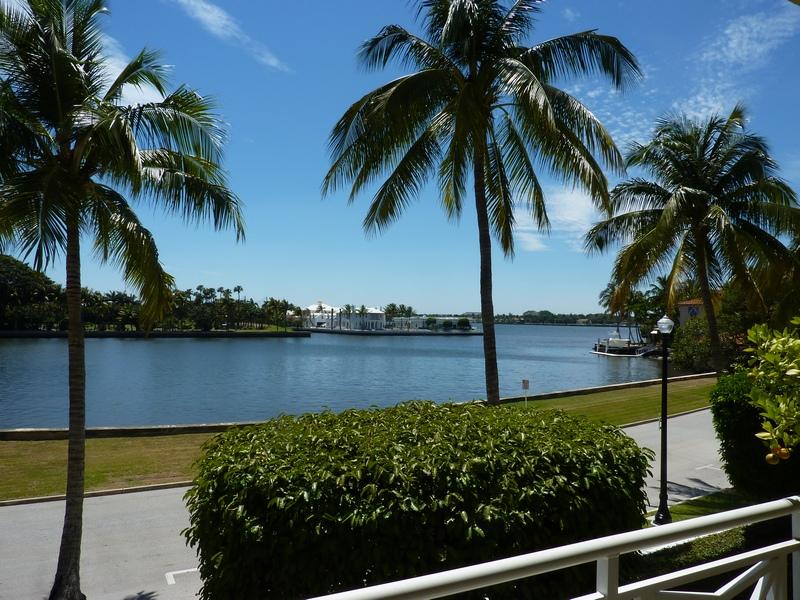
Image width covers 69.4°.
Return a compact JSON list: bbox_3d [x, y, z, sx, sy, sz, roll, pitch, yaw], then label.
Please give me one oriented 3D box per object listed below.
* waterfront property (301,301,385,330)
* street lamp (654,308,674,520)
[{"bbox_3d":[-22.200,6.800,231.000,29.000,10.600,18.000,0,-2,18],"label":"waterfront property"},{"bbox_3d":[5.720,2.580,12.530,0.380,4.550,0.380,1,-2,0],"label":"street lamp"}]

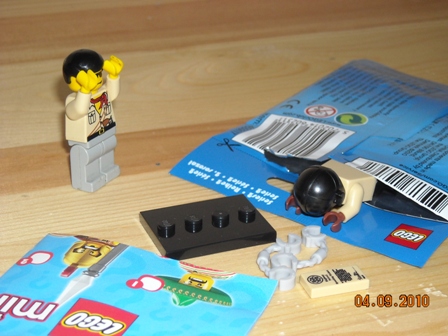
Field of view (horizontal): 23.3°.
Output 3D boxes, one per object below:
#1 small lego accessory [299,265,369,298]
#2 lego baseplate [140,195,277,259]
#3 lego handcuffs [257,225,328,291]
[{"bbox_3d":[0.028,0.029,0.281,0.016,0.003,0.008,-7,27,-16],"label":"small lego accessory"},{"bbox_3d":[-0.005,0.016,0.305,0.032,0.005,0.024,-9,28,-19],"label":"lego baseplate"},{"bbox_3d":[0.018,0.023,0.292,0.016,0.004,0.030,13,29,23],"label":"lego handcuffs"}]

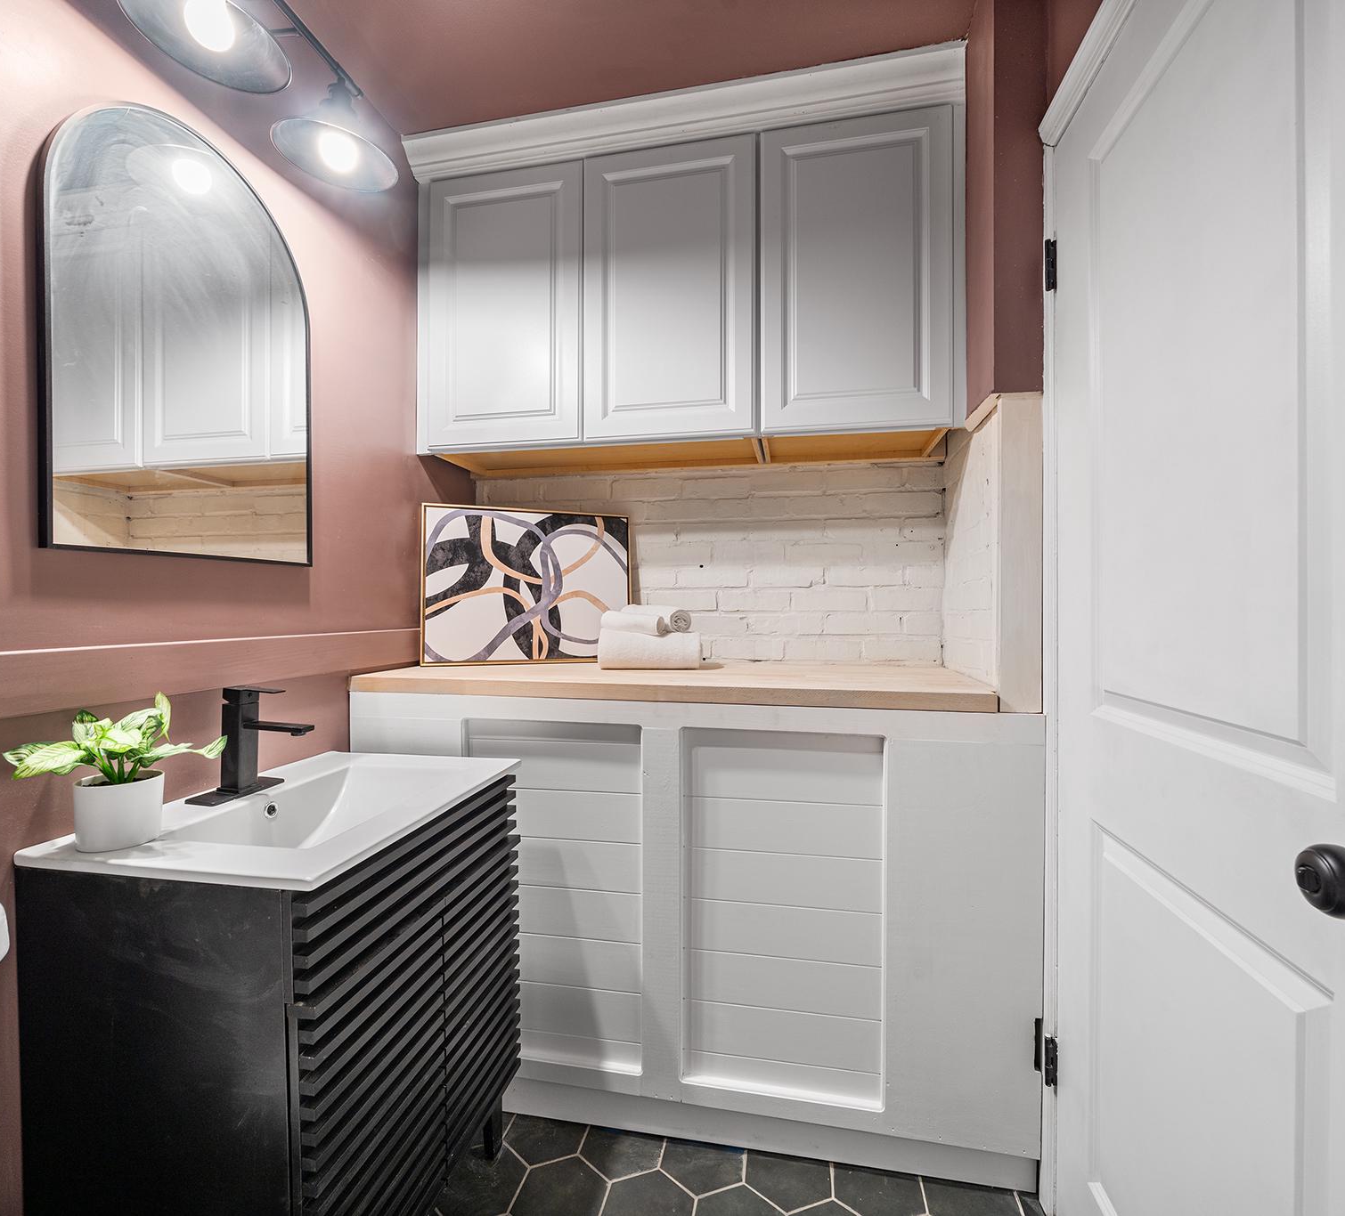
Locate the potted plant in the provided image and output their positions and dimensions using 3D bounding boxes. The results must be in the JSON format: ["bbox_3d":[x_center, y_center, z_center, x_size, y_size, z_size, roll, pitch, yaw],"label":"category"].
[{"bbox_3d":[-0.781,0.232,0.888,0.190,0.206,0.280,0,0,10],"label":"potted plant"}]

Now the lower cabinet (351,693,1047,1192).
[{"bbox_3d":[0.028,0.661,1.603,1.521,0.986,0.564,0,0,10],"label":"lower cabinet"}]

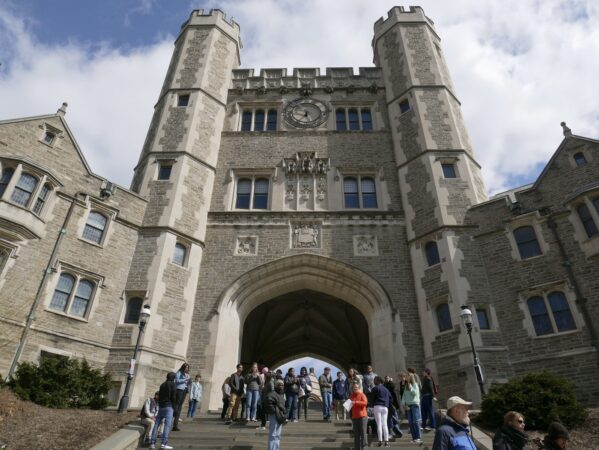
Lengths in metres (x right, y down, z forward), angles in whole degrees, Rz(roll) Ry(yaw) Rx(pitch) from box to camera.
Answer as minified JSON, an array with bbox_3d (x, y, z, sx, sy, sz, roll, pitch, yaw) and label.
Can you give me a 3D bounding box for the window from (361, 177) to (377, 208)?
[{"bbox_3d":[3.655,-1.713,22.033,0.812,1.993,0.250,0,-32,2],"label":"window"}]

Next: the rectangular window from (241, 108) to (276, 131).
[{"bbox_3d":[-2.410,-6.344,25.065,2.133,1.888,0.250,0,-32,2],"label":"rectangular window"}]

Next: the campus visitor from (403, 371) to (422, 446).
[{"bbox_3d":[2.925,4.688,10.713,0.380,1.681,0.480,-14,-35,23],"label":"campus visitor"}]

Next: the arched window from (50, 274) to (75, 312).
[{"bbox_3d":[-8.551,2.442,15.083,0.200,1.425,0.579,-21,-38,32],"label":"arched window"}]

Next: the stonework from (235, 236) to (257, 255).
[{"bbox_3d":[-2.469,1.030,19.363,1.140,1.063,0.200,0,-34,1],"label":"stonework"}]

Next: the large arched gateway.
[{"bbox_3d":[0.256,4.711,18.015,7.541,6.719,2.000,0,-34,1],"label":"large arched gateway"}]

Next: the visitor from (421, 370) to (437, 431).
[{"bbox_3d":[3.935,5.264,12.622,0.420,1.750,0.520,3,-34,-3],"label":"visitor"}]

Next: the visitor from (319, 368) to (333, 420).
[{"bbox_3d":[0.917,5.640,13.972,0.480,1.690,0.350,13,-35,-18],"label":"visitor"}]

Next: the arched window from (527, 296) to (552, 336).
[{"bbox_3d":[8.737,3.302,15.067,0.550,1.400,0.200,-21,-39,30],"label":"arched window"}]

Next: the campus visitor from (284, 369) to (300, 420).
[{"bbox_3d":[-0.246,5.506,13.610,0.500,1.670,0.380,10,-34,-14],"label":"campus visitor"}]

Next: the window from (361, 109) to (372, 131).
[{"bbox_3d":[3.772,-5.919,23.182,0.580,1.820,0.200,0,-33,1],"label":"window"}]

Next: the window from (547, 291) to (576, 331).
[{"bbox_3d":[9.872,3.231,15.609,0.647,1.507,0.200,-27,-41,37],"label":"window"}]

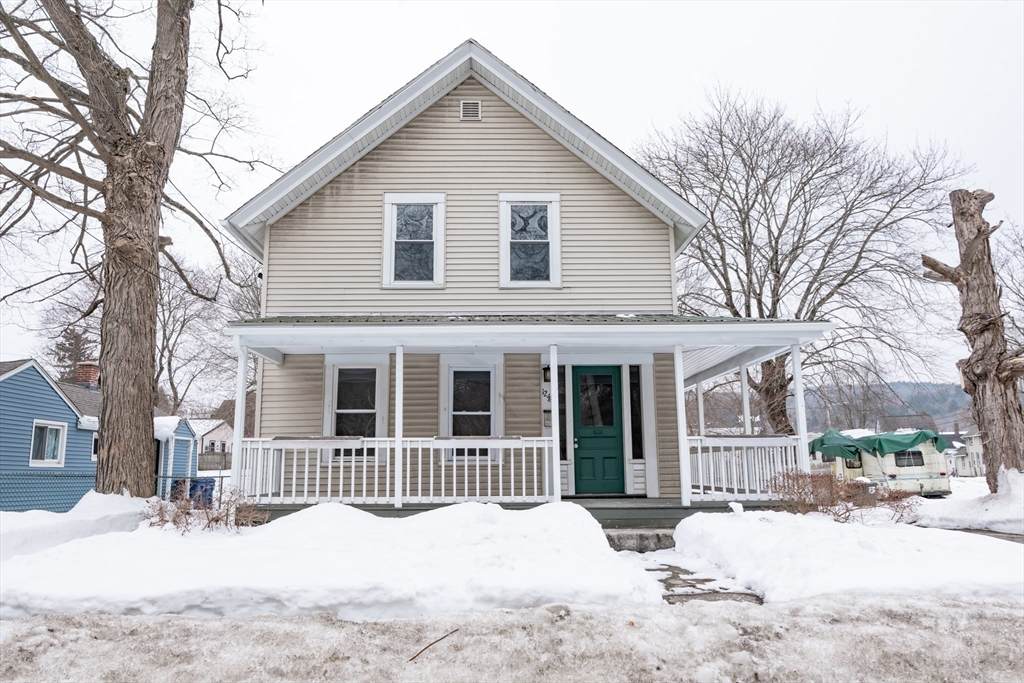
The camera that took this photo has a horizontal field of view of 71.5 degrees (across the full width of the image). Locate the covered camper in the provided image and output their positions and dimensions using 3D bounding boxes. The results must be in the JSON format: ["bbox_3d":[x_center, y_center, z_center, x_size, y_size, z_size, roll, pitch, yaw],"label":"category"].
[{"bbox_3d":[14.296,5.005,28.248,2.400,2.600,6.000,-1,-10,4],"label":"covered camper"}]

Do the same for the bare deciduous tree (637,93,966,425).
[{"bbox_3d":[10.759,-1.932,25.965,13.200,15.300,12.000,0,-10,-1],"label":"bare deciduous tree"}]

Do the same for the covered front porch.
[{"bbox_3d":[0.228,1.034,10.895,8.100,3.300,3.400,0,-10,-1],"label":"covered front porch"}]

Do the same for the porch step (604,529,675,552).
[{"bbox_3d":[1.566,2.487,8.853,1.200,0.260,0.500,0,-10,-1],"label":"porch step"}]

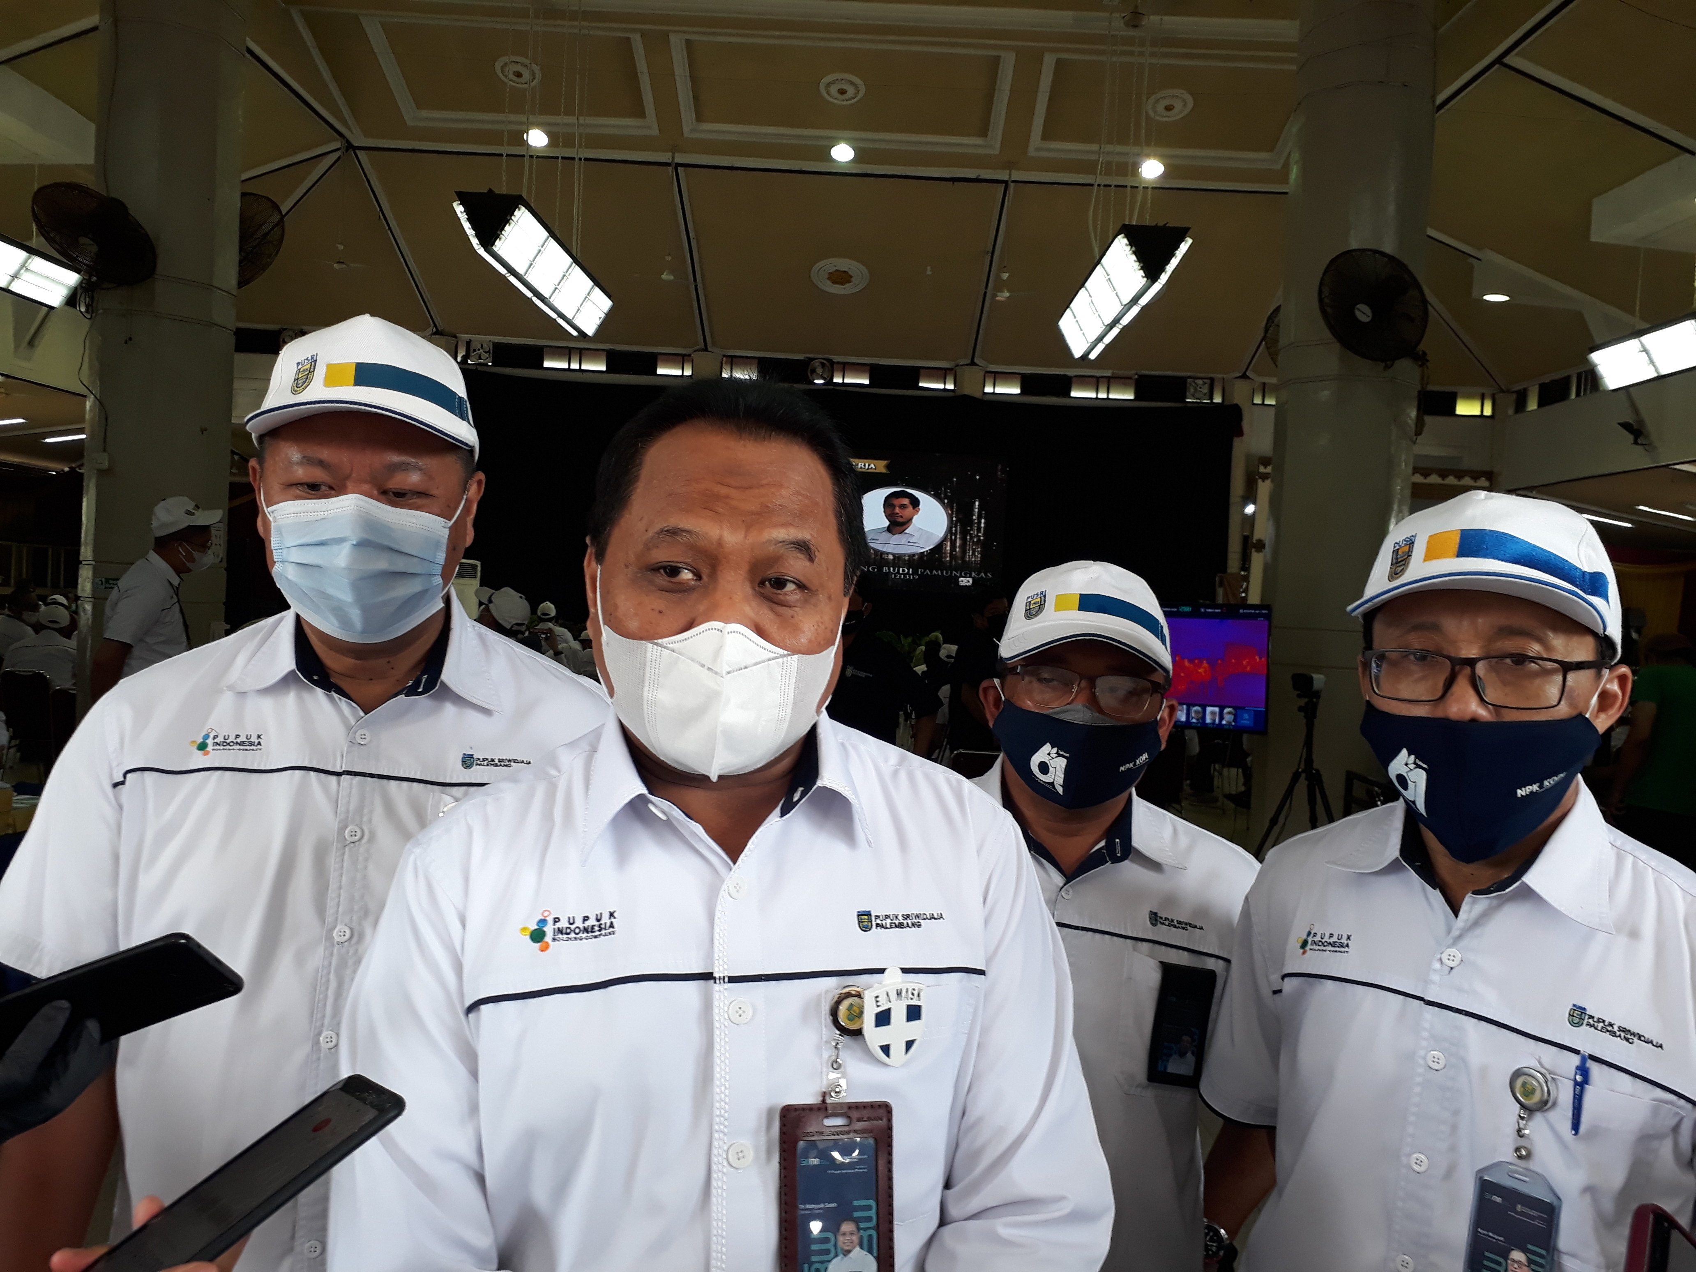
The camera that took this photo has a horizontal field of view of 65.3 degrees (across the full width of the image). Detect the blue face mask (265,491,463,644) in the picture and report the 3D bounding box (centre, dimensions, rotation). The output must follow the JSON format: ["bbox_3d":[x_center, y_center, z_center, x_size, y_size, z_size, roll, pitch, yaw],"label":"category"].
[{"bbox_3d":[-0.370,-0.055,1.011,0.140,0.112,0.100,2,2,-17],"label":"blue face mask"}]

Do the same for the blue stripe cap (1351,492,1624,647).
[{"bbox_3d":[0.484,-0.046,0.999,0.172,0.128,0.265,2,0,32],"label":"blue stripe cap"}]

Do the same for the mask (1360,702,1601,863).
[{"bbox_3d":[0.455,0.100,0.966,0.152,0.112,0.100,2,0,32],"label":"mask"}]

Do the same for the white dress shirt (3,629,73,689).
[{"bbox_3d":[-4.696,0.265,7.900,0.500,0.640,0.280,3,2,2],"label":"white dress shirt"}]

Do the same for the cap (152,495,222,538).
[{"bbox_3d":[-2.551,-0.457,5.100,0.270,0.135,0.172,-11,3,-6],"label":"cap"}]

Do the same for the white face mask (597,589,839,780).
[{"bbox_3d":[-0.081,0.032,0.819,0.150,0.110,0.100,4,2,-9],"label":"white face mask"}]

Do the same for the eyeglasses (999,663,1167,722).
[{"bbox_3d":[0.232,0.055,1.310,0.142,0.042,0.145,7,2,10],"label":"eyeglasses"}]

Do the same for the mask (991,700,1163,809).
[{"bbox_3d":[0.220,0.111,1.277,0.152,0.102,0.100,7,2,10],"label":"mask"}]

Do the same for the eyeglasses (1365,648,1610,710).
[{"bbox_3d":[0.477,0.030,0.995,0.142,0.042,0.145,2,0,32],"label":"eyeglasses"}]

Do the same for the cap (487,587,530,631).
[{"bbox_3d":[-1.494,-0.118,5.750,0.172,0.135,0.270,1,28,-48],"label":"cap"}]

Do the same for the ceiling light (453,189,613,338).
[{"bbox_3d":[-3.544,-4.194,15.476,0.719,0.607,4.554,3,2,1],"label":"ceiling light"}]

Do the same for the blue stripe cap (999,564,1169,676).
[{"bbox_3d":[0.236,-0.013,1.313,0.172,0.125,0.265,7,2,10],"label":"blue stripe cap"}]

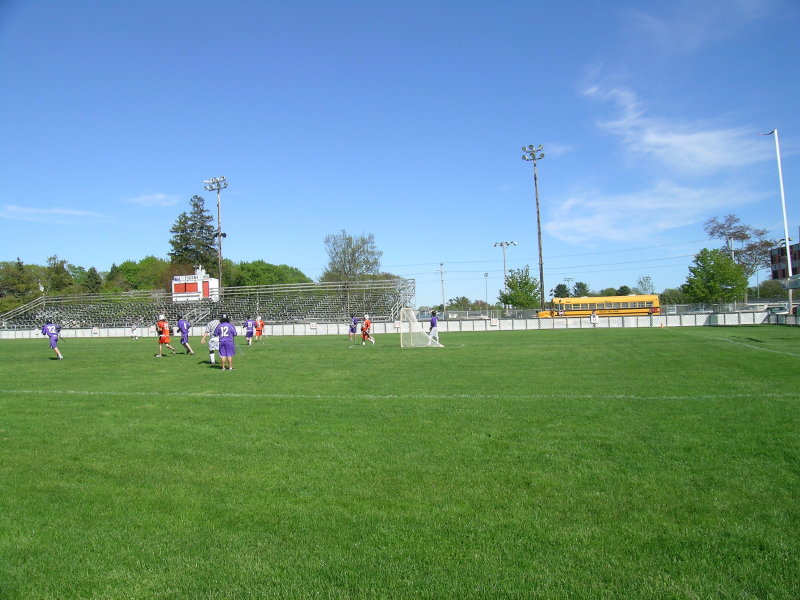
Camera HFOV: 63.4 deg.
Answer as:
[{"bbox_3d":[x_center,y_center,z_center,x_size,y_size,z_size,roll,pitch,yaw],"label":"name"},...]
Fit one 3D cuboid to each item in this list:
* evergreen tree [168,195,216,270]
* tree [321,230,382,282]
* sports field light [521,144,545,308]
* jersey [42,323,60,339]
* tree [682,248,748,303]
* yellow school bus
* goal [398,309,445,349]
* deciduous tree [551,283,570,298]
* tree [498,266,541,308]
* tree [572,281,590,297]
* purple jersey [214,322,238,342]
[{"bbox_3d":[-33.000,-5.600,105.000,8.600,22.500,8.200,-2,-1,-17],"label":"evergreen tree"},{"bbox_3d":[-7.300,-3.100,98.000,9.400,14.700,8.800,-2,-1,-4],"label":"tree"},{"bbox_3d":[15.300,-7.200,72.000,2.600,20.100,1.100,-2,-1,14],"label":"sports field light"},{"bbox_3d":[-15.350,1.330,28.500,0.720,0.660,0.450,-1,-2,-30],"label":"jersey"},{"bbox_3d":[37.900,-1.800,77.500,7.900,8.500,7.500,-3,-1,26],"label":"tree"},{"bbox_3d":[18.000,1.200,59.500,10.900,3.100,2.500,-2,-1,2],"label":"yellow school bus"},{"bbox_3d":[1.280,1.350,32.000,2.050,1.860,1.880,-2,-1,17],"label":"goal"},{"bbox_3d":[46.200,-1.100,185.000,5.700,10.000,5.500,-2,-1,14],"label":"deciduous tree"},{"bbox_3d":[14.100,-0.400,76.000,5.000,7.100,4.800,-2,-1,11],"label":"tree"},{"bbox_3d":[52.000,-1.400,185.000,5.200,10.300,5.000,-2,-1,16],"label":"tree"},{"bbox_3d":[-5.510,1.030,20.500,0.700,0.660,0.420,-2,-1,0],"label":"purple jersey"}]

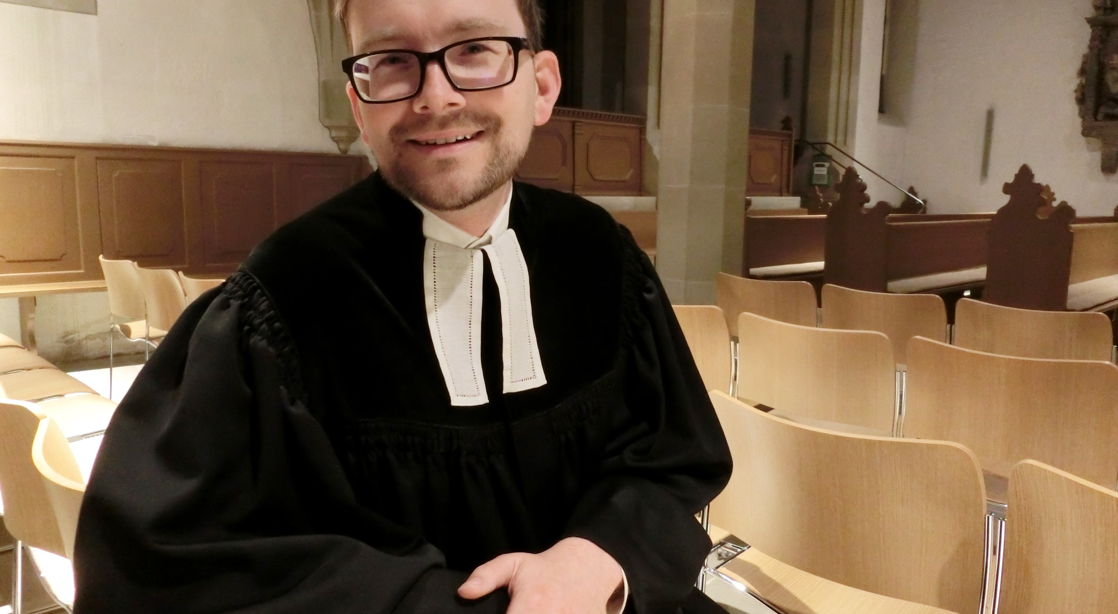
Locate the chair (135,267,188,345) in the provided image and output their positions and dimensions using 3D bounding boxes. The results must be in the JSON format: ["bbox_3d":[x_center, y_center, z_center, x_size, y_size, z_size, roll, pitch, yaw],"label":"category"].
[{"bbox_3d":[-1.543,0.215,3.601,0.500,0.821,0.600,9,12,44],"label":"chair"}]

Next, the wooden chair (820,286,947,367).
[{"bbox_3d":[1.397,0.329,3.256,0.525,0.830,0.510,-7,11,-42],"label":"wooden chair"}]

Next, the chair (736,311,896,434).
[{"bbox_3d":[0.845,0.426,2.450,0.500,0.821,0.600,9,12,44],"label":"chair"}]

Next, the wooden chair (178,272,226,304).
[{"bbox_3d":[-1.332,0.278,3.375,0.525,0.830,0.510,-7,11,-42],"label":"wooden chair"}]

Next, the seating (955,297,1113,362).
[{"bbox_3d":[1.708,0.379,2.885,0.500,0.821,0.600,9,12,44],"label":"seating"}]

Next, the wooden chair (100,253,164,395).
[{"bbox_3d":[-2.042,0.159,4.116,0.525,0.830,0.510,-7,11,-42],"label":"wooden chair"}]

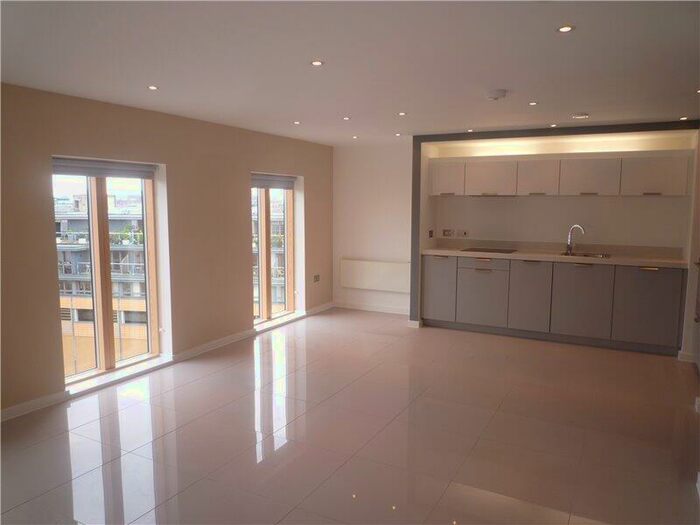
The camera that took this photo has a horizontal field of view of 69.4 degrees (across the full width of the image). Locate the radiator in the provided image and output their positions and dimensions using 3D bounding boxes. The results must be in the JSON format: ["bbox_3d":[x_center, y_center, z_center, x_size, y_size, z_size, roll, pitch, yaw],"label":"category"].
[{"bbox_3d":[0.370,0.184,6.921,1.090,0.425,0.105,4,8,28],"label":"radiator"}]

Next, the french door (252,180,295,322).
[{"bbox_3d":[-1.027,-0.152,6.352,0.130,1.755,1.005,4,8,28],"label":"french door"}]

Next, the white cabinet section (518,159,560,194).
[{"bbox_3d":[2.195,-0.968,5.832,0.455,0.379,0.310,4,8,28],"label":"white cabinet section"}]

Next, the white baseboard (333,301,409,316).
[{"bbox_3d":[0.331,0.665,7.147,1.351,0.101,0.020,4,7,28],"label":"white baseboard"}]

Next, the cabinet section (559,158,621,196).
[{"bbox_3d":[2.660,-0.937,5.588,0.597,0.381,0.310,4,8,28],"label":"cabinet section"}]

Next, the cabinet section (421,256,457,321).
[{"bbox_3d":[1.199,0.280,6.317,0.436,0.772,0.580,4,8,28],"label":"cabinet section"}]

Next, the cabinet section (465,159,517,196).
[{"bbox_3d":[1.739,-1.013,6.099,0.612,0.433,0.343,4,7,28],"label":"cabinet section"}]

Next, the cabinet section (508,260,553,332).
[{"bbox_3d":[2.120,0.341,5.833,0.443,0.770,0.580,4,8,28],"label":"cabinet section"}]

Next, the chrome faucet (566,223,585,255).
[{"bbox_3d":[2.498,-0.248,5.554,0.050,0.353,0.181,-5,8,-41],"label":"chrome faucet"}]

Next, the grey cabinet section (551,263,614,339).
[{"bbox_3d":[2.581,0.371,5.591,0.599,0.770,0.580,4,8,28],"label":"grey cabinet section"}]

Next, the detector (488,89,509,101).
[{"bbox_3d":[1.072,-1.219,3.673,0.126,0.050,0.126,4,7,28],"label":"detector"}]

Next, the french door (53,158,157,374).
[{"bbox_3d":[-2.152,0.056,4.399,0.101,1.814,1.058,4,7,28],"label":"french door"}]

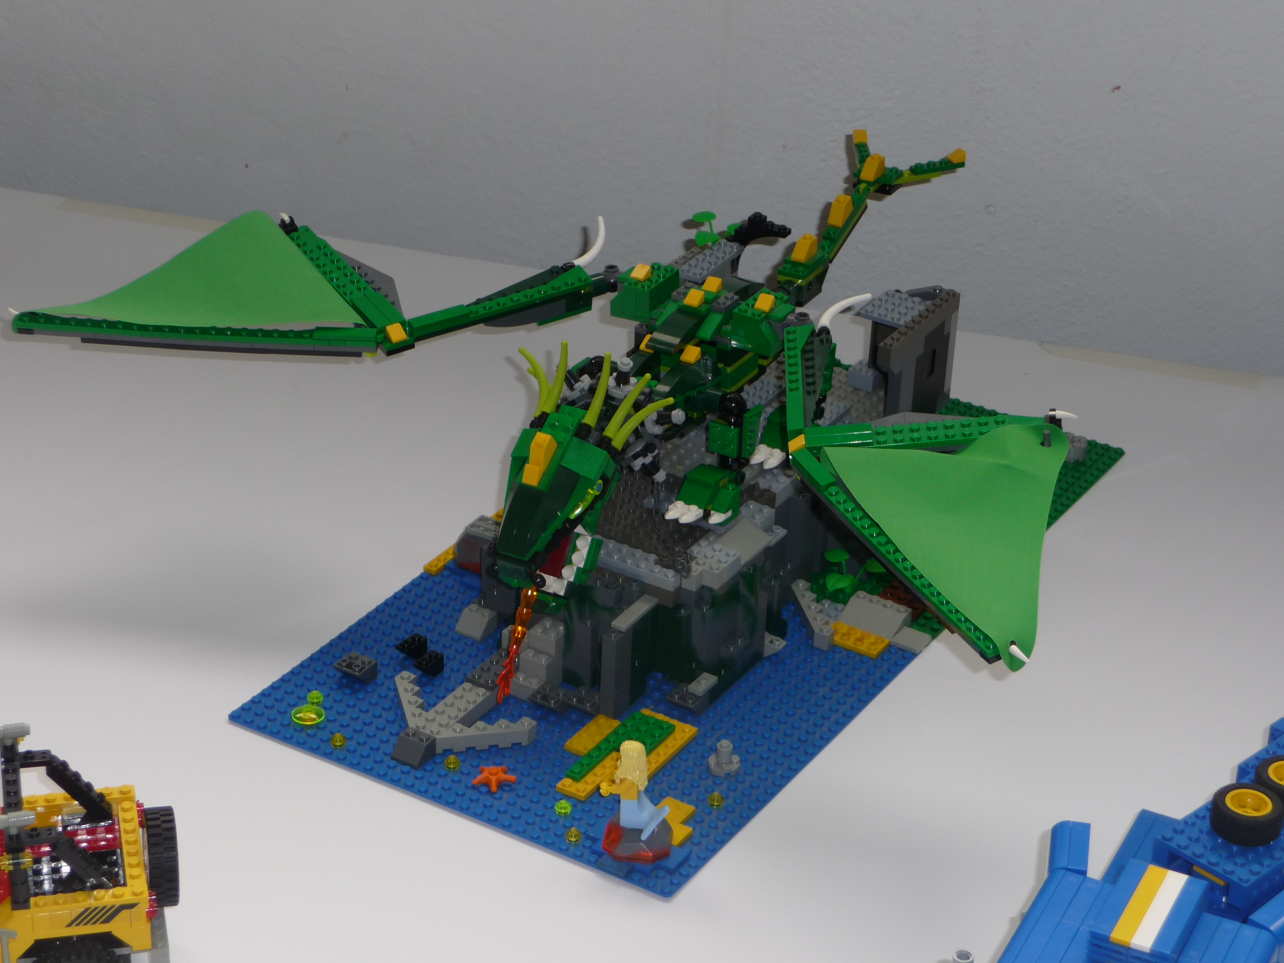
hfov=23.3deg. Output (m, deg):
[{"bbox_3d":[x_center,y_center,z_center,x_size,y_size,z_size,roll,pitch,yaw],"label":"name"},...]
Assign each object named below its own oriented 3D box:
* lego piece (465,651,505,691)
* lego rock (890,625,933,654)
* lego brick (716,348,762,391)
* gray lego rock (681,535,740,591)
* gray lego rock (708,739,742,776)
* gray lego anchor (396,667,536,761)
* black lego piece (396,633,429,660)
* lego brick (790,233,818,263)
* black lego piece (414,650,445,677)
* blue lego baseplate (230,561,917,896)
[{"bbox_3d":[-0.073,0.095,1.560,0.016,0.005,0.032,19,33,26],"label":"lego piece"},{"bbox_3d":[0.140,0.083,1.623,0.016,0.003,0.016,19,33,26],"label":"lego rock"},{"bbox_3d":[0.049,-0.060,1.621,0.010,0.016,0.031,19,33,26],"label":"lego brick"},{"bbox_3d":[0.033,0.042,1.556,0.024,0.011,0.036,19,33,26],"label":"gray lego rock"},{"bbox_3d":[0.040,0.133,1.517,0.016,0.015,0.016,2,30,-1],"label":"gray lego rock"},{"bbox_3d":[-0.094,0.117,1.533,0.080,0.011,0.048,19,33,26],"label":"gray lego anchor"},{"bbox_3d":[-0.117,0.085,1.586,0.008,0.011,0.016,19,33,26],"label":"black lego piece"},{"bbox_3d":[0.089,-0.128,1.704,0.008,0.011,0.016,14,29,24],"label":"lego brick"},{"bbox_3d":[-0.108,0.093,1.573,0.008,0.011,0.016,19,33,26],"label":"black lego piece"},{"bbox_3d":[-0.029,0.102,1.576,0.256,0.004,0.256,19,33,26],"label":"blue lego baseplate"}]

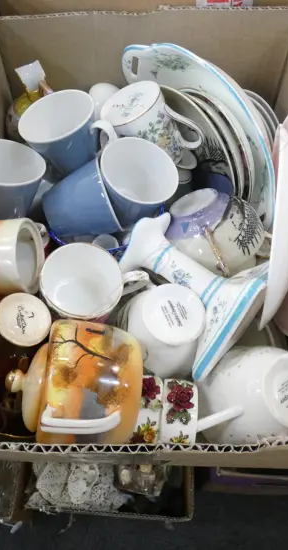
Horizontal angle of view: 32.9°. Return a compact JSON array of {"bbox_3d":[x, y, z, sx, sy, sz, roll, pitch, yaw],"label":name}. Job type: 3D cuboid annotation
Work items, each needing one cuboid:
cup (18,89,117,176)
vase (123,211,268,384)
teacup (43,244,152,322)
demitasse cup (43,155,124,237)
[{"bbox_3d":[-0.073,-0.147,0.538,0.111,0.069,0.085,14,61,25],"label":"cup"},{"bbox_3d":[0.037,0.005,0.458,0.115,0.112,0.129,-46,74,0],"label":"vase"},{"bbox_3d":[-0.057,0.017,0.525,0.113,0.066,0.083,-6,66,-22],"label":"teacup"},{"bbox_3d":[-0.065,-0.074,0.524,0.069,0.106,0.085,-18,88,6],"label":"demitasse cup"}]

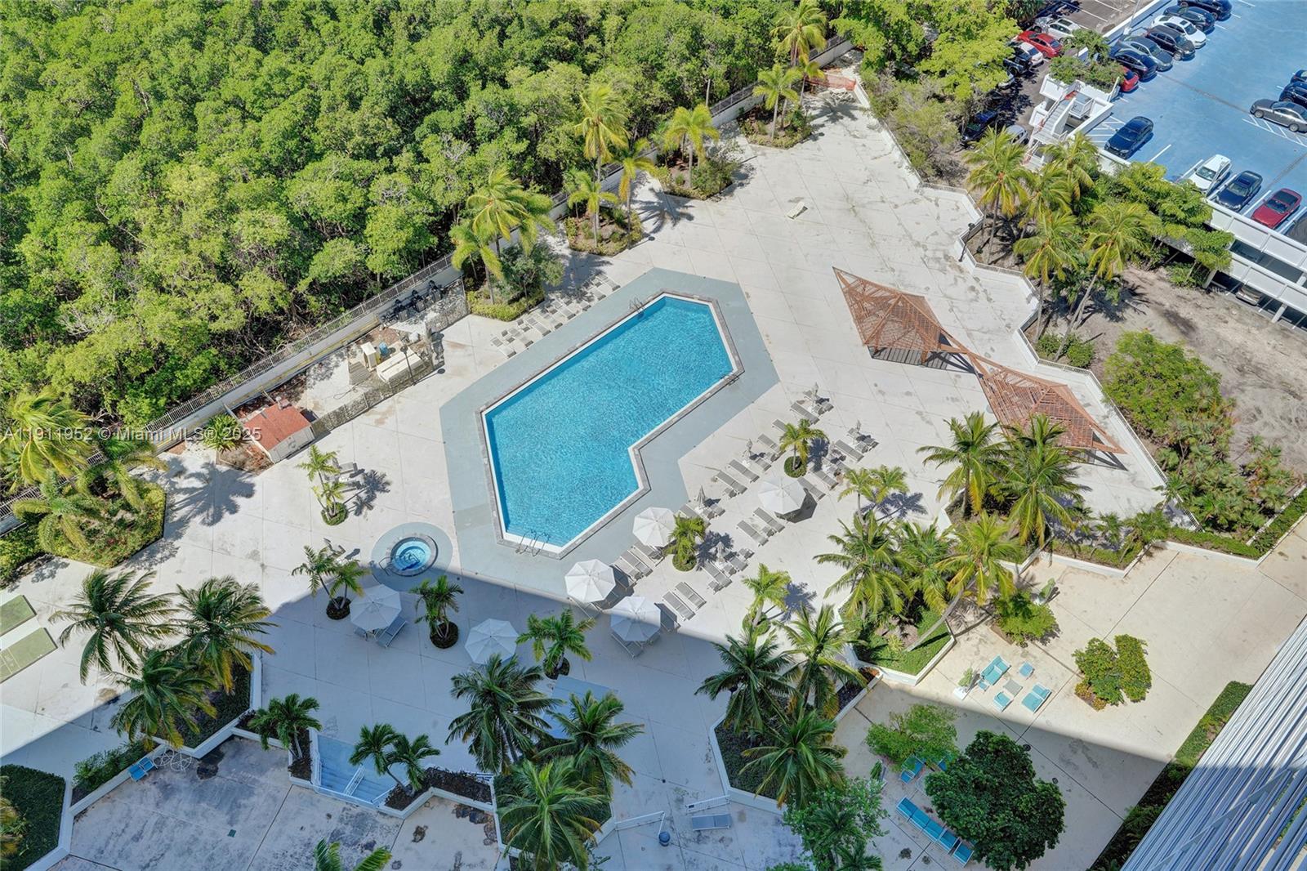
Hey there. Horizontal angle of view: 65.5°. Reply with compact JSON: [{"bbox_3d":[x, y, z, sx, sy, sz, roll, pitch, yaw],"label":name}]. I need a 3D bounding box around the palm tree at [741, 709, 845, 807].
[{"bbox_3d":[6.513,15.954,48.679,4.900,7.600,4.900,-1,51,0],"label":"palm tree"}]

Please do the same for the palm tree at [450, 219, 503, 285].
[{"bbox_3d":[-12.764,-12.238,75.805,3.900,6.800,4.000,0,51,0],"label":"palm tree"}]

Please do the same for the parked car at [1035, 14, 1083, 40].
[{"bbox_3d":[39.733,-39.995,99.556,1.900,1.680,4.650,-37,59,-25],"label":"parked car"}]

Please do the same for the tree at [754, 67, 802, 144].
[{"bbox_3d":[10.286,-27.148,84.743,4.000,6.060,4.000,-1,51,0],"label":"tree"}]

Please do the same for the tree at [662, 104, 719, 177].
[{"bbox_3d":[3.045,-23.162,84.545,4.500,6.800,4.400,0,51,0],"label":"tree"}]

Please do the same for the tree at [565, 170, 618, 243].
[{"bbox_3d":[-4.619,-16.800,76.814,3.900,5.710,3.900,-1,51,0],"label":"tree"}]

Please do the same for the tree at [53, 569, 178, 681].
[{"bbox_3d":[-28.314,11.475,55.633,6.300,8.600,6.200,0,51,0],"label":"tree"}]

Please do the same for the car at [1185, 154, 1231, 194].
[{"bbox_3d":[42.953,-20.104,78.506,4.450,1.560,1.830,-36,60,-25],"label":"car"}]

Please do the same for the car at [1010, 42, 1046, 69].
[{"bbox_3d":[35.447,-37.187,97.787,1.820,1.470,4.600,-36,58,-24],"label":"car"}]

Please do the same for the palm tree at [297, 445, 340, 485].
[{"bbox_3d":[-19.914,2.854,61.899,2.600,4.500,2.500,-2,51,0],"label":"palm tree"}]

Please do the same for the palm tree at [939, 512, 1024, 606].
[{"bbox_3d":[16.245,8.244,53.676,4.600,8.500,4.500,0,51,0],"label":"palm tree"}]

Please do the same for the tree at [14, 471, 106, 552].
[{"bbox_3d":[-33.107,5.628,58.629,5.400,6.700,5.200,-2,51,0],"label":"tree"}]

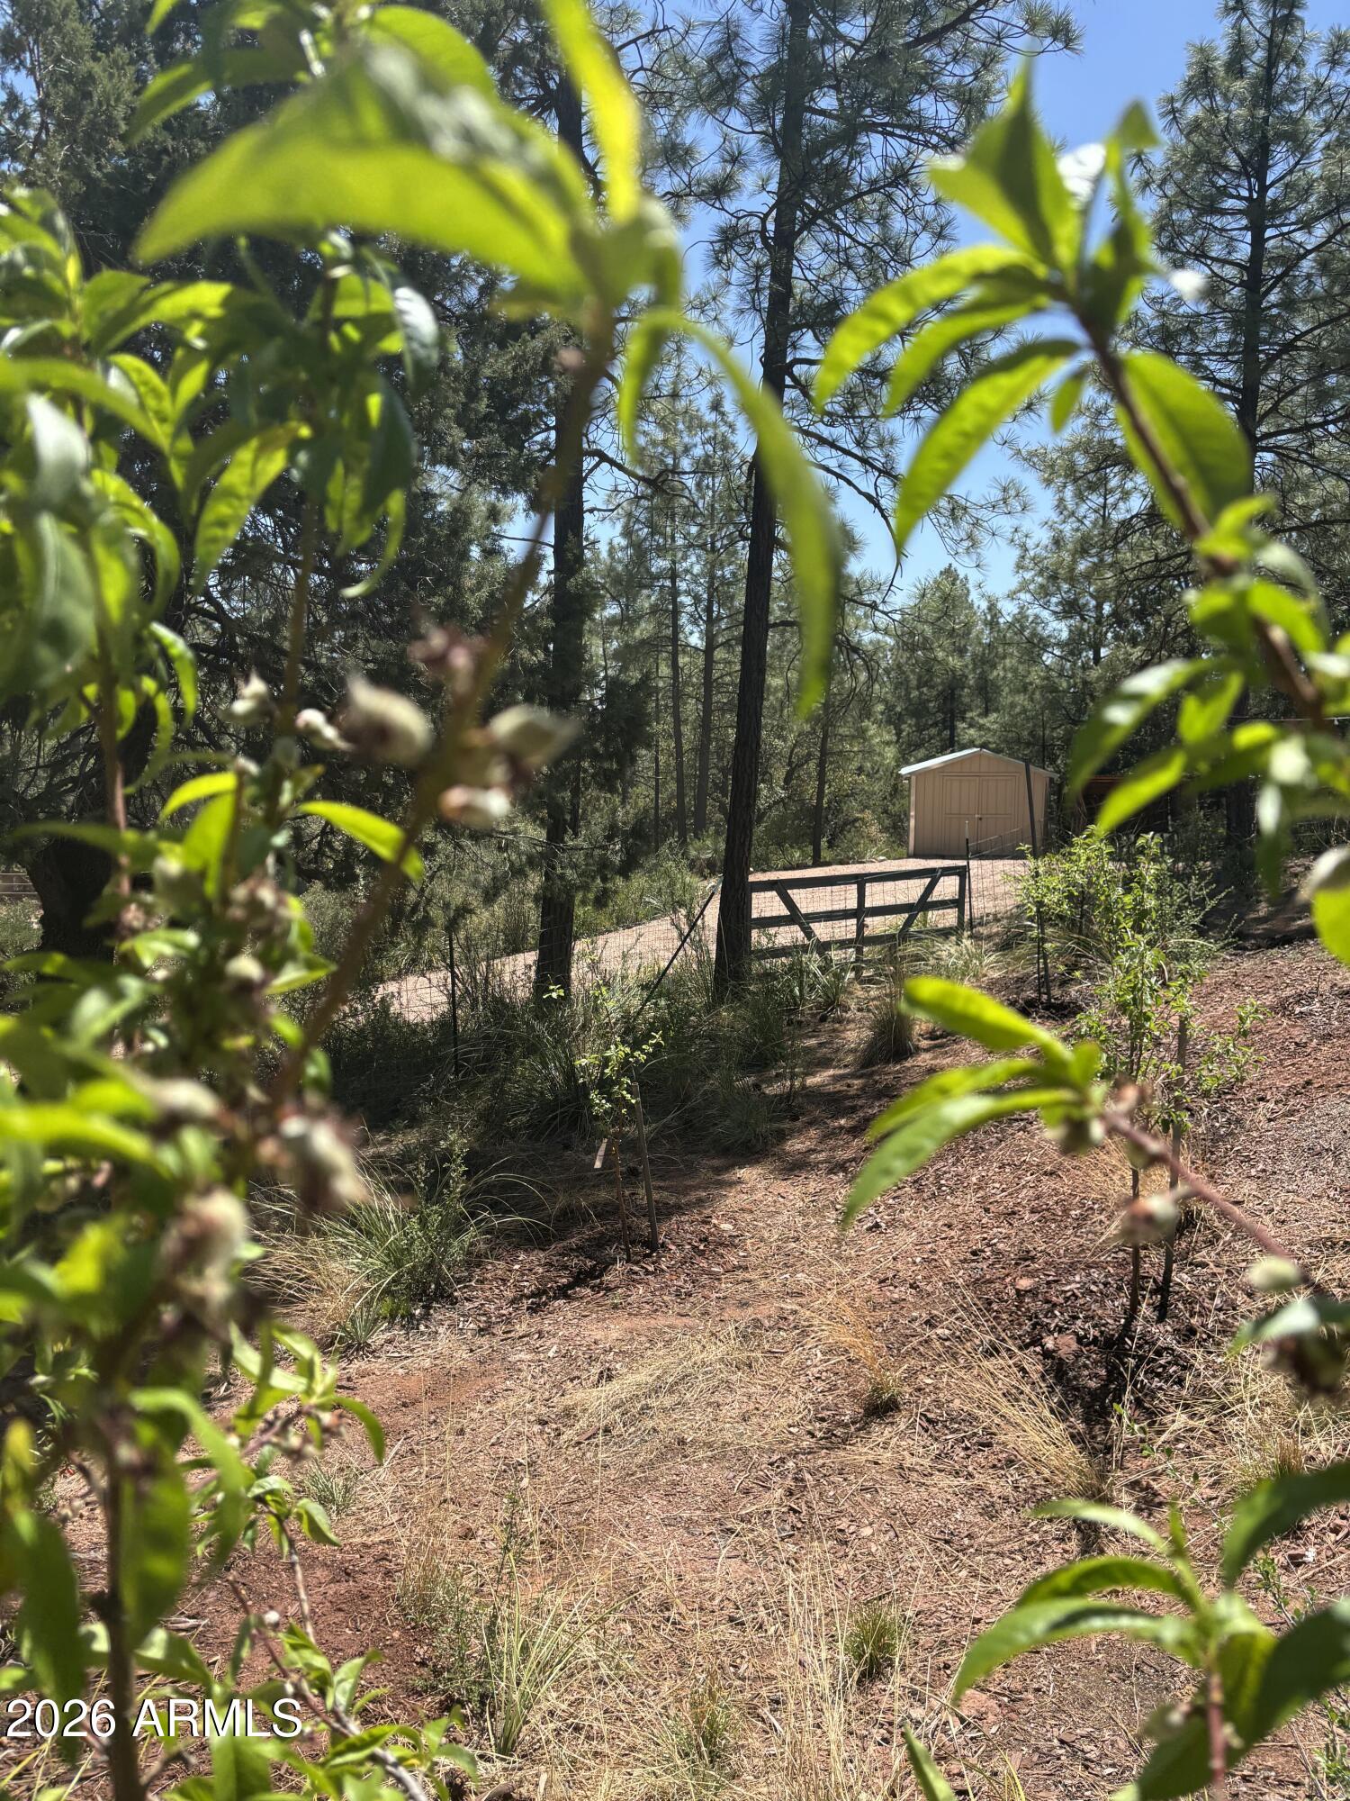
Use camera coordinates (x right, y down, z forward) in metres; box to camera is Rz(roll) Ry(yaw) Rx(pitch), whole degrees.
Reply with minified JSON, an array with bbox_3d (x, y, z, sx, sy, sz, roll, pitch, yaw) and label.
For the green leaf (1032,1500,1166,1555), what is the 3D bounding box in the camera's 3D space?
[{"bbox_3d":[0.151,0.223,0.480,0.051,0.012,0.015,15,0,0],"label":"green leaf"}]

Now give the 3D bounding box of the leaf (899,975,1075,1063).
[{"bbox_3d":[0.105,0.041,0.460,0.060,0.018,0.018,22,0,0],"label":"leaf"}]

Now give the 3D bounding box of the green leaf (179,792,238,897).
[{"bbox_3d":[-0.172,-0.021,0.500,0.016,0.040,0.015,22,0,0],"label":"green leaf"}]

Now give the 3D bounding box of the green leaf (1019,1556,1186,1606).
[{"bbox_3d":[0.151,0.241,0.480,0.062,0.017,0.020,1,6,0],"label":"green leaf"}]

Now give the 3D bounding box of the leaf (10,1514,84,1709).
[{"bbox_3d":[-0.190,0.216,0.410,0.017,0.063,0.014,-11,0,0],"label":"leaf"}]

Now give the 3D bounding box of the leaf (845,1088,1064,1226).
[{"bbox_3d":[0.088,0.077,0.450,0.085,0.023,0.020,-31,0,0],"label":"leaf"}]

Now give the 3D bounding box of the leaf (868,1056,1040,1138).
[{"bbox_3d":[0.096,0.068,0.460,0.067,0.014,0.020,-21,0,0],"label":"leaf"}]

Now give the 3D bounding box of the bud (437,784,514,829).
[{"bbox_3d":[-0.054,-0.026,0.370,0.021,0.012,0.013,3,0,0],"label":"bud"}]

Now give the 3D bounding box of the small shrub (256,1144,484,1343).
[{"bbox_3d":[-1.284,1.444,5.700,0.880,0.740,0.800,2,5,0],"label":"small shrub"}]

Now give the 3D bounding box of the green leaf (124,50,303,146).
[{"bbox_3d":[-0.186,-0.328,0.550,0.080,0.019,0.021,-25,0,0],"label":"green leaf"}]

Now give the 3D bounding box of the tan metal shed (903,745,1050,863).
[{"bbox_3d":[7.245,-2.357,32.724,3.500,2.500,3.600,2,5,9],"label":"tan metal shed"}]

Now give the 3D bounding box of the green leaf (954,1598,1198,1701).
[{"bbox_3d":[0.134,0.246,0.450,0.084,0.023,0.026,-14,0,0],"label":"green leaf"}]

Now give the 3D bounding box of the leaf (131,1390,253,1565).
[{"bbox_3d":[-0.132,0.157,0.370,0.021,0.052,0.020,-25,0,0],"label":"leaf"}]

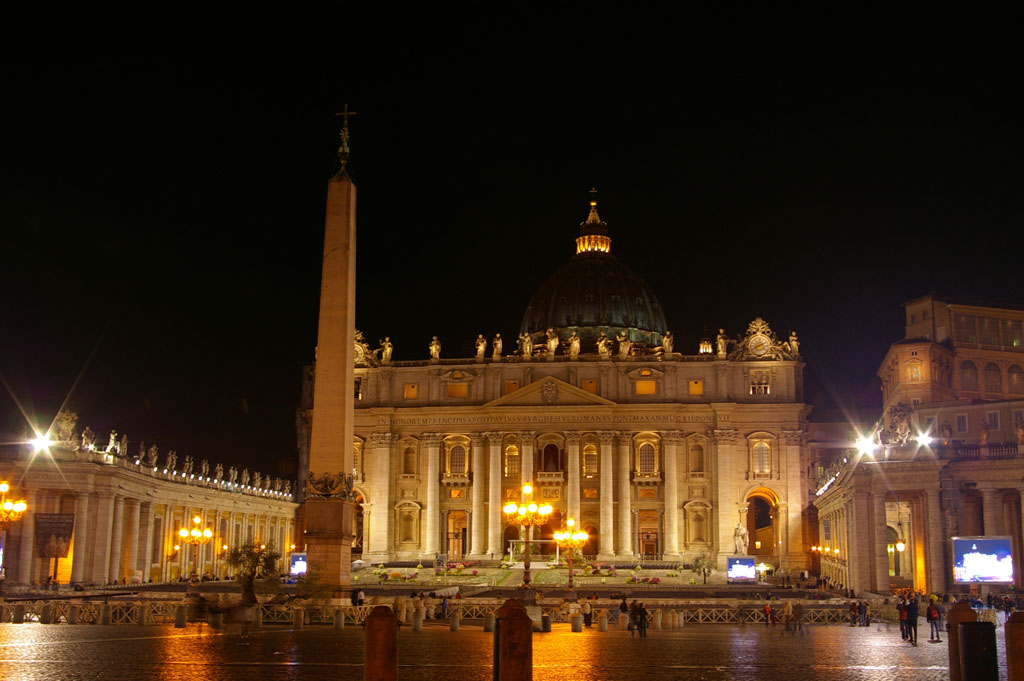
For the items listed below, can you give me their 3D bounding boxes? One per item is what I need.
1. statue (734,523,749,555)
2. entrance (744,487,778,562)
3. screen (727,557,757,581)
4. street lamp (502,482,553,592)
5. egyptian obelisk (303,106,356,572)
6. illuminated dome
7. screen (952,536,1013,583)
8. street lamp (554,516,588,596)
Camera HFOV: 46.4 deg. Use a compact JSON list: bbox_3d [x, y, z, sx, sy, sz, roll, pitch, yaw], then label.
[{"bbox_3d":[39.081,33.752,203.275,2.400,5.640,1.900,-1,-13,7],"label":"statue"},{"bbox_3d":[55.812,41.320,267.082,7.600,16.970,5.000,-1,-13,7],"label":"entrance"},{"bbox_3d":[38.404,38.024,199.320,5.000,4.020,0.600,-1,-13,7],"label":"screen"},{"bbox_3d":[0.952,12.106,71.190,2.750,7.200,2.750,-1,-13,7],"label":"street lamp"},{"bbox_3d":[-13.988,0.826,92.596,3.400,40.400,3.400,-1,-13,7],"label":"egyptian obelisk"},{"bbox_3d":[29.372,-25.532,425.034,52.500,59.460,52.500,-1,-13,7],"label":"illuminated dome"},{"bbox_3d":[53.103,24.763,134.358,6.350,5.300,0.600,-3,-13,14],"label":"screen"},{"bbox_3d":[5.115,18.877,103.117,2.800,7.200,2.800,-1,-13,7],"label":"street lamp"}]

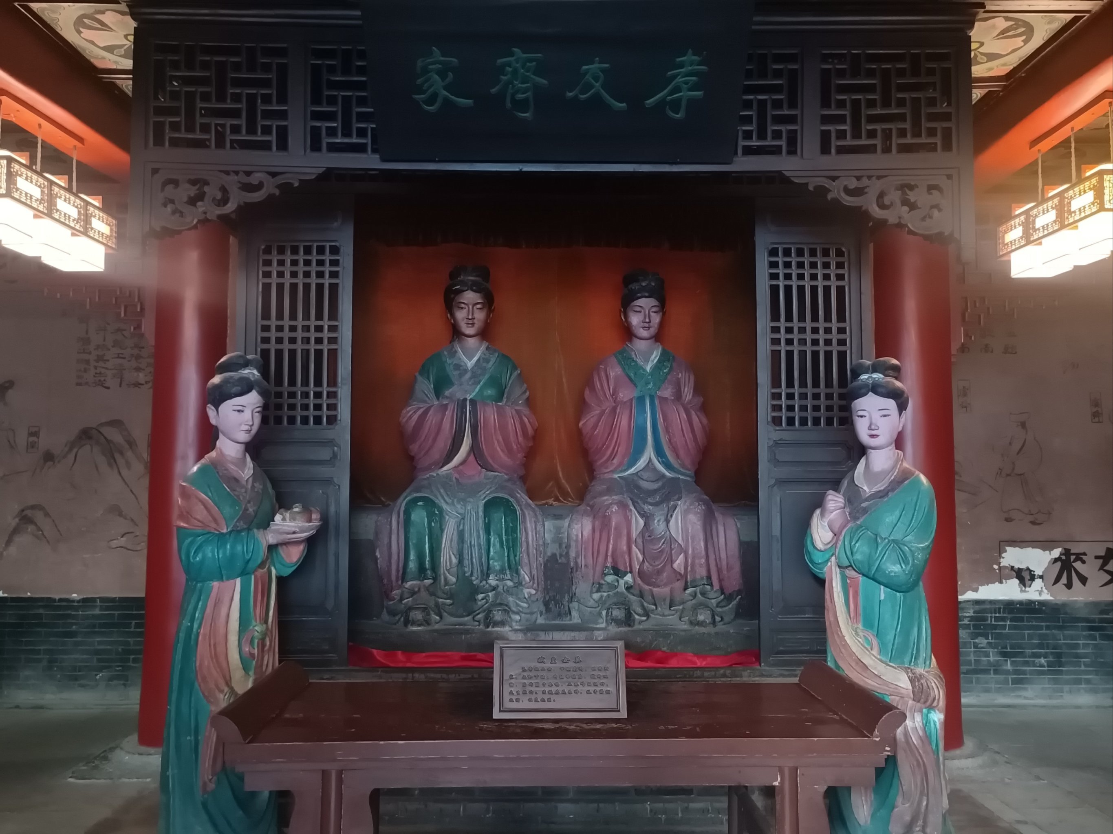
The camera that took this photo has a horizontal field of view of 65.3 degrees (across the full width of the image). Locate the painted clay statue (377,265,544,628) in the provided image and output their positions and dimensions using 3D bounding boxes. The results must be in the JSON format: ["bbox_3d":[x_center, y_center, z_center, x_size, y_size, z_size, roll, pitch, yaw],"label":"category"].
[{"bbox_3d":[-0.595,0.141,5.612,1.040,2.280,0.840,0,-3,-1],"label":"painted clay statue"}]

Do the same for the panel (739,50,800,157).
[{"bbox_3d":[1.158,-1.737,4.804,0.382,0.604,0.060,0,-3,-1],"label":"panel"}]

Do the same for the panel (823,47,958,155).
[{"bbox_3d":[1.832,-1.745,4.815,0.755,0.599,0.060,0,-3,-1],"label":"panel"}]

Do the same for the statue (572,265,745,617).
[{"bbox_3d":[0.610,0.151,5.631,1.060,2.250,0.840,0,-3,-1],"label":"statue"}]

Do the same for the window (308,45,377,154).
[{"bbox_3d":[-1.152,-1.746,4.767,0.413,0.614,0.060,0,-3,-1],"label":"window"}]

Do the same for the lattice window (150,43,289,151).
[{"bbox_3d":[-1.844,-1.755,4.756,0.755,0.604,0.060,0,-3,-1],"label":"lattice window"}]

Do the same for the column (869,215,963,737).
[{"bbox_3d":[2.123,0.292,5.126,0.450,3.170,0.450,0,-3,-1],"label":"column"}]

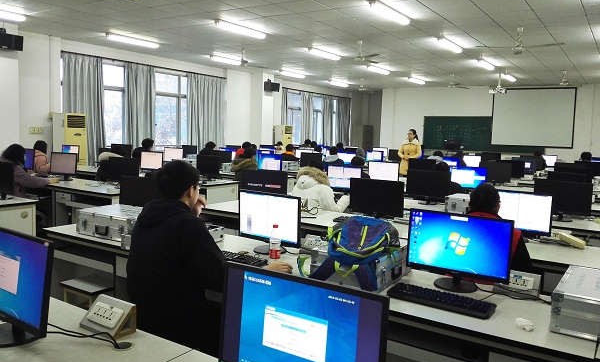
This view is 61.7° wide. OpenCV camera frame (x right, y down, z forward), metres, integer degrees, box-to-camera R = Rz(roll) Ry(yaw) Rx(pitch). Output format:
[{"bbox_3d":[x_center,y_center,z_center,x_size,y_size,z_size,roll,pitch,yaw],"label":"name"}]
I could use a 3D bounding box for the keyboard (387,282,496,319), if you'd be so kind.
[{"bbox_3d":[0.630,0.537,2.254,0.452,0.032,0.148,6,7,36],"label":"keyboard"}]

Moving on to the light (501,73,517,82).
[{"bbox_3d":[5.801,-2.863,13.906,0.100,0.100,1.220,5,7,33],"label":"light"}]

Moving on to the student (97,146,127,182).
[{"bbox_3d":[-2.780,0.079,7.611,0.496,1.190,0.744,5,6,33],"label":"student"}]

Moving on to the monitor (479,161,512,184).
[{"bbox_3d":[3.201,-0.107,8.217,0.506,0.379,0.198,5,6,33],"label":"monitor"}]

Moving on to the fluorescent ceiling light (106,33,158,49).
[{"bbox_3d":[-3.206,-2.718,9.723,0.140,0.100,1.230,5,7,33],"label":"fluorescent ceiling light"}]

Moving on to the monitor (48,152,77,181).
[{"bbox_3d":[-3.133,-0.194,6.761,0.460,0.362,0.180,4,6,21],"label":"monitor"}]

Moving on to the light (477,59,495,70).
[{"bbox_3d":[4.275,-2.671,11.555,0.125,0.095,1.250,6,7,33],"label":"light"}]

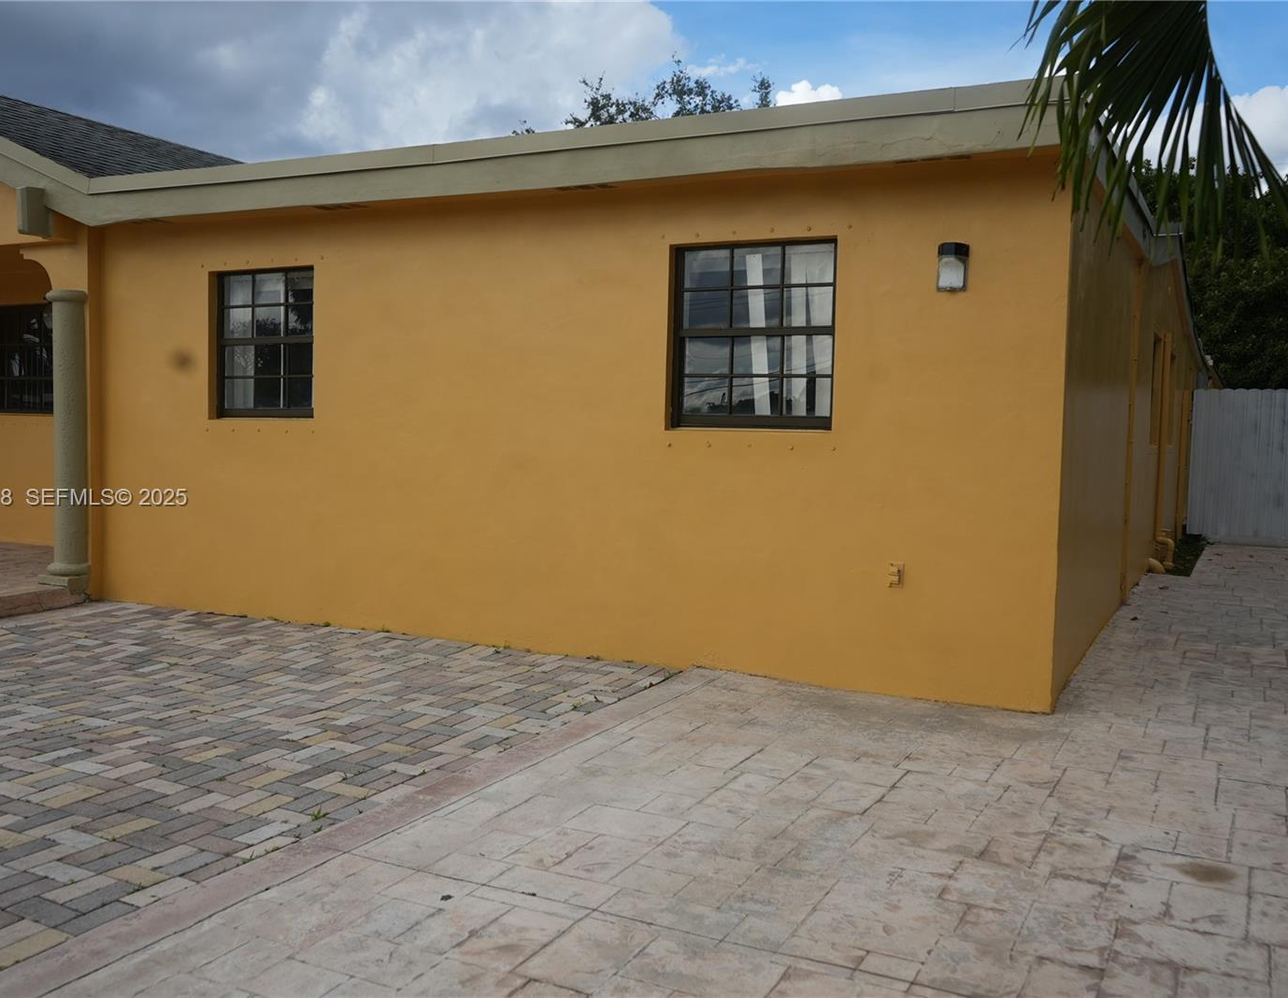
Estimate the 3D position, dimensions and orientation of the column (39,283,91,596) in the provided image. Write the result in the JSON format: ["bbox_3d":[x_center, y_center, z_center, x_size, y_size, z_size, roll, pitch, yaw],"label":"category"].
[{"bbox_3d":[-4.075,-0.430,8.271,0.280,2.075,0.270,3,3,26],"label":"column"}]

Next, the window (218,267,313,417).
[{"bbox_3d":[-2.458,-1.009,7.679,0.910,0.980,0.090,3,3,26],"label":"window"}]

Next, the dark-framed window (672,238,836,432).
[{"bbox_3d":[0.596,-0.858,6.206,0.930,0.985,0.090,3,3,26],"label":"dark-framed window"}]

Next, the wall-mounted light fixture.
[{"bbox_3d":[1.482,-1.115,5.594,0.138,0.222,0.100,3,3,26],"label":"wall-mounted light fixture"}]

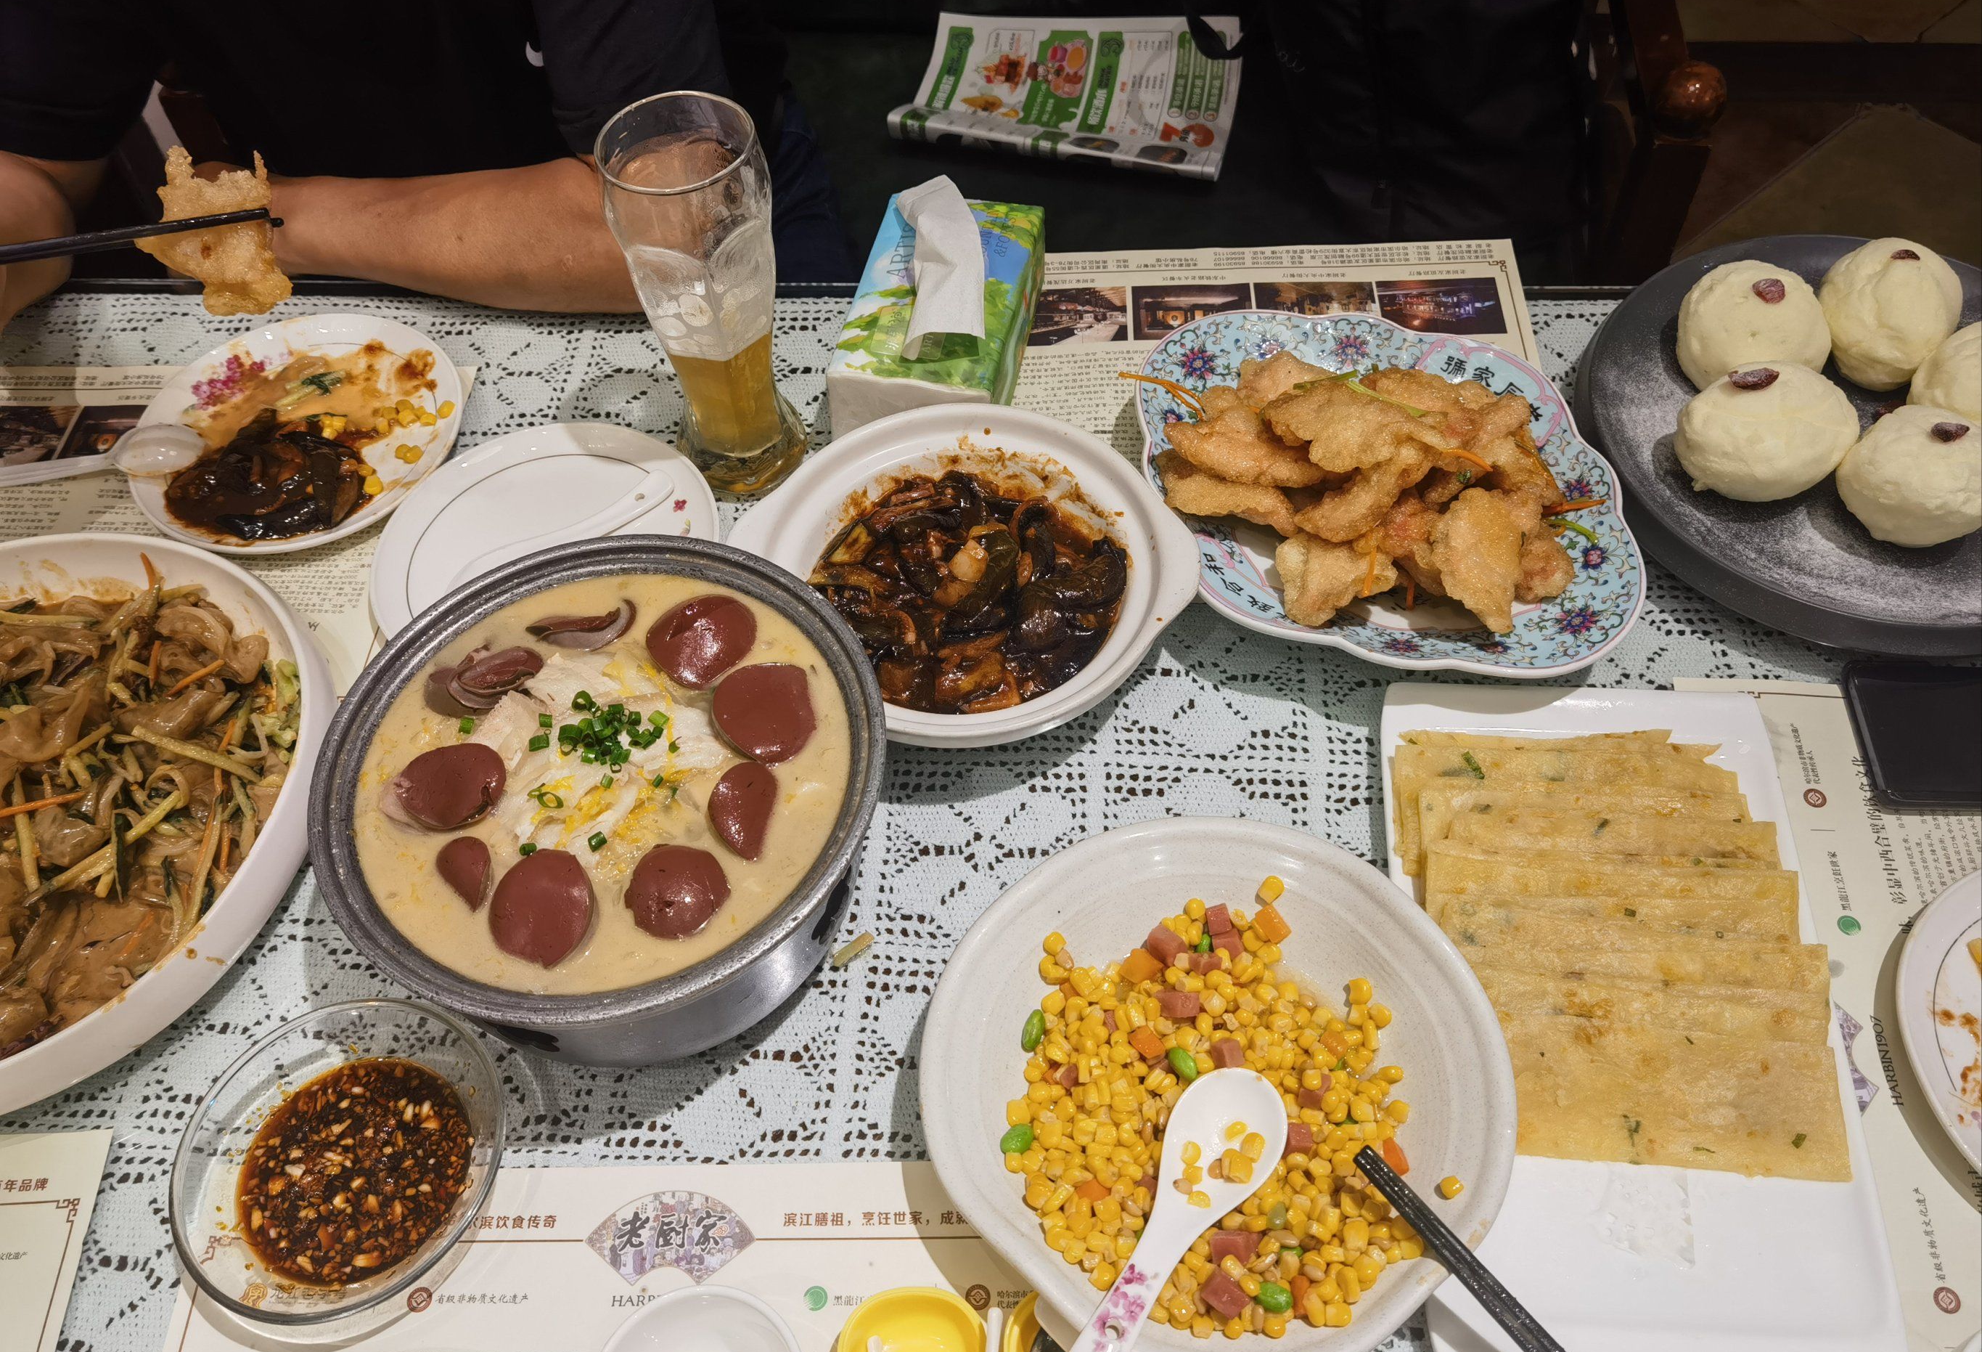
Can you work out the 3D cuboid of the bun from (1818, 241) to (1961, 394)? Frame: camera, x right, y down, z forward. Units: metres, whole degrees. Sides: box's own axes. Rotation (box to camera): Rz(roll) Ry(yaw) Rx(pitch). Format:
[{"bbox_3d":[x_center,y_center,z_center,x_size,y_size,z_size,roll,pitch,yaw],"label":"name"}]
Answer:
[{"bbox_3d":[0.486,-0.196,0.898,0.073,0.066,0.085,-1,55,1],"label":"bun"}]

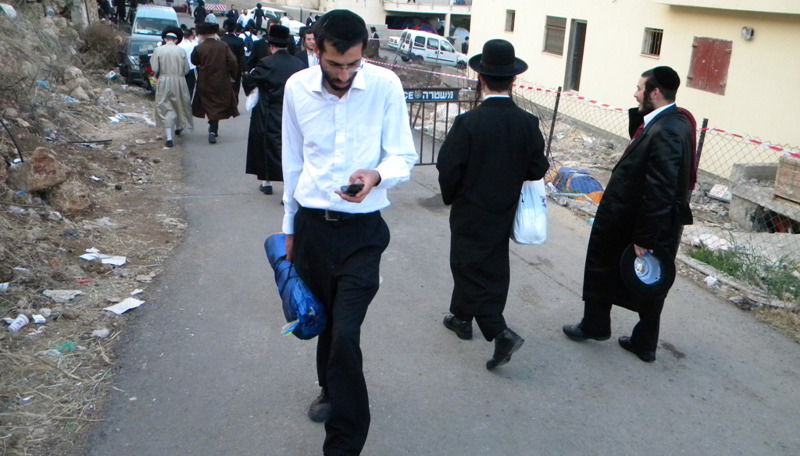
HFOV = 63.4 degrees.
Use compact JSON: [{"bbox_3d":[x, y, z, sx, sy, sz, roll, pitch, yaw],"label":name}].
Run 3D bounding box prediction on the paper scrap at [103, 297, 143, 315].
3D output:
[{"bbox_3d":[-1.831,0.511,4.309,0.145,0.020,0.220,12,22,24],"label":"paper scrap"}]

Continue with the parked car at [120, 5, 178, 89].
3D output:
[{"bbox_3d":[-7.512,-5.523,19.800,1.850,2.050,4.700,-4,21,-18],"label":"parked car"}]

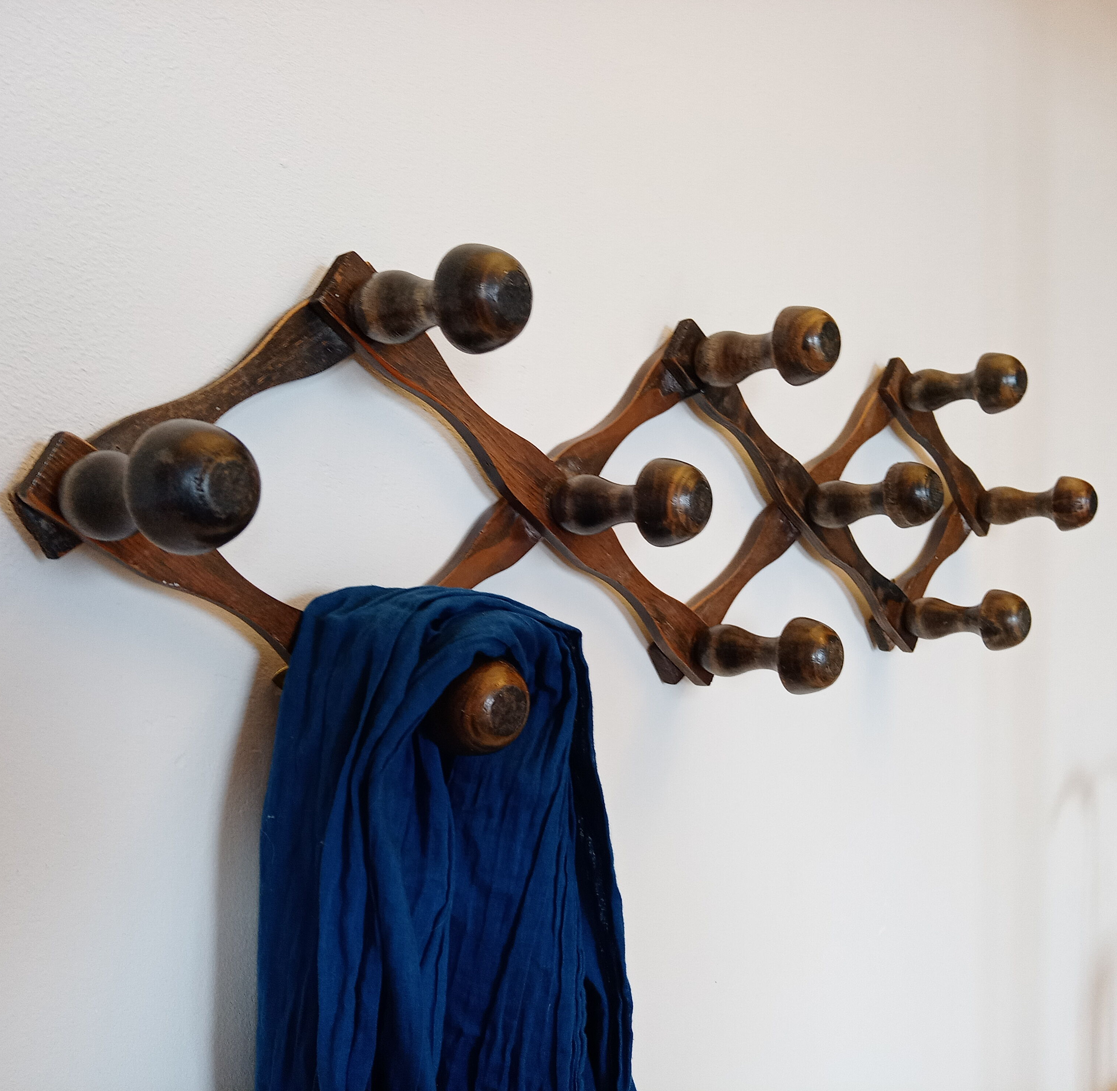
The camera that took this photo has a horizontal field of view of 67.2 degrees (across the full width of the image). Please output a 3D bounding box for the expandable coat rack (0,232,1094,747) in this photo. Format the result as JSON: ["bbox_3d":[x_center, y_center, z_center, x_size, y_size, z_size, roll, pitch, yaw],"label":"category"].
[{"bbox_3d":[0.111,-0.023,0.468,0.692,0.215,0.104,-2,1,-38],"label":"expandable coat rack"}]

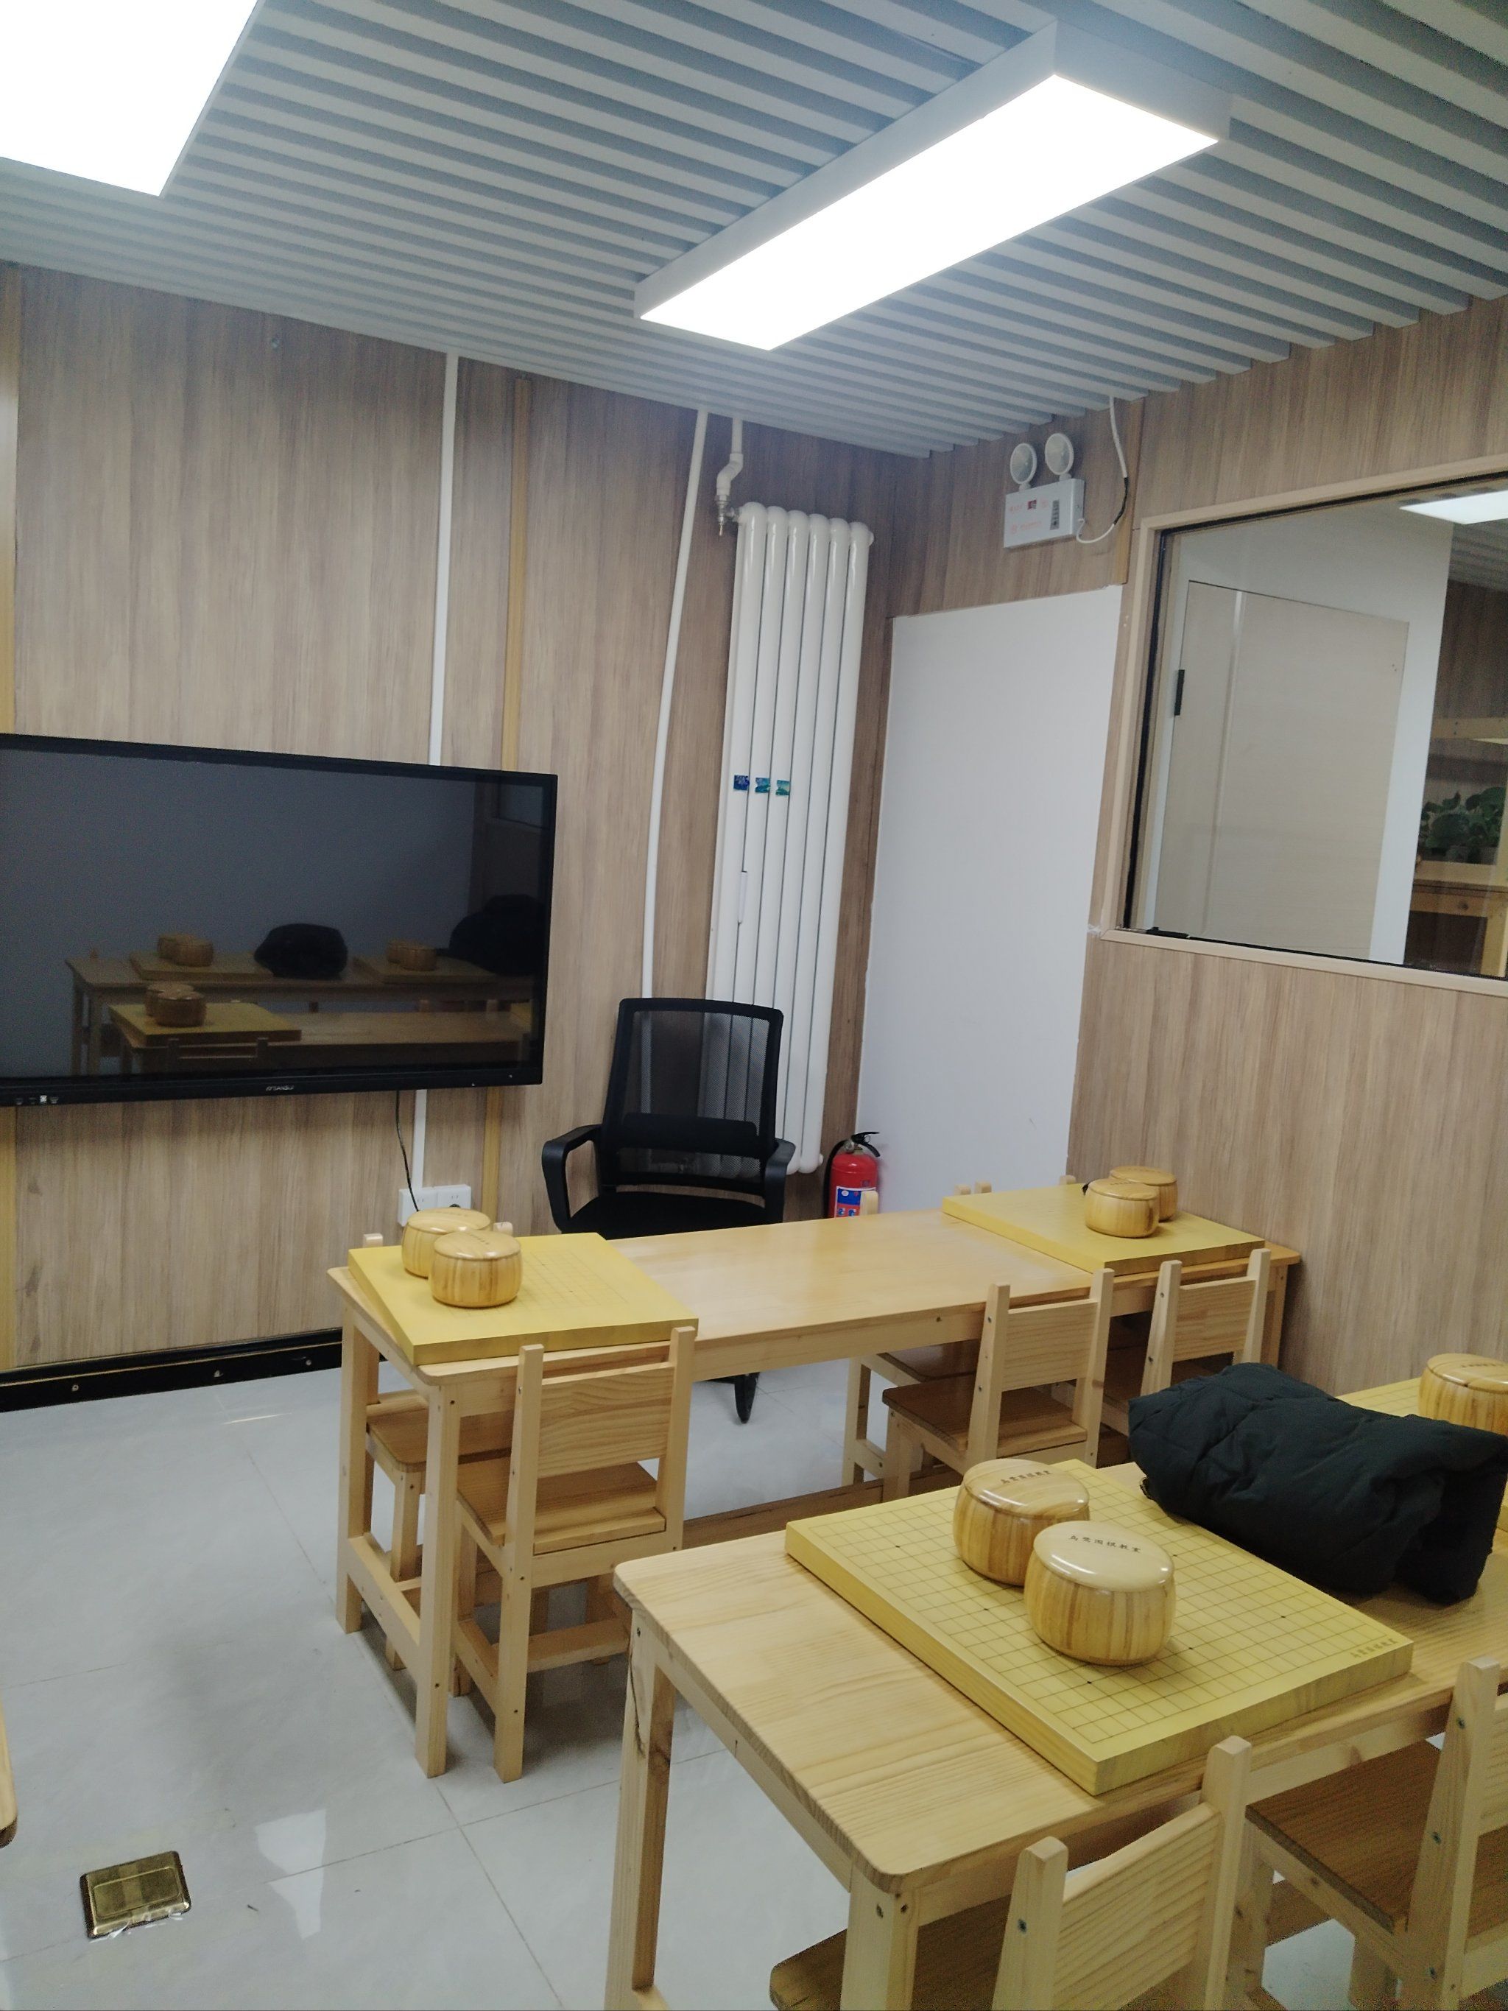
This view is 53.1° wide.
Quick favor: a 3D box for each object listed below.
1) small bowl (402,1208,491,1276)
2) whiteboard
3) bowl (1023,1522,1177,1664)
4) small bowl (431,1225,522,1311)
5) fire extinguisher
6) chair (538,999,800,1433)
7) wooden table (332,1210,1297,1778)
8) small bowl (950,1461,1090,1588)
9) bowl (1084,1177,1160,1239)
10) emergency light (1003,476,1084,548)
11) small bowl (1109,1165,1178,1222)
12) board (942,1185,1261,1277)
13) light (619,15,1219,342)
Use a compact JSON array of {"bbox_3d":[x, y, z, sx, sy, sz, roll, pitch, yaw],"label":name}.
[{"bbox_3d":[-0.504,0.388,2.486,0.143,0.094,0.143,4,7,0],"label":"small bowl"},{"bbox_3d":[0.544,-0.094,3.909,0.025,1.850,0.887,0,8,-30],"label":"whiteboard"},{"bbox_3d":[0.334,0.563,1.455,0.140,0.096,0.140,4,7,0],"label":"bowl"},{"bbox_3d":[-0.431,0.409,2.354,0.143,0.094,0.143,4,7,0],"label":"small bowl"},{"bbox_3d":[0.269,0.616,4.249,0.155,0.530,0.130,4,7,4],"label":"fire extinguisher"},{"bbox_3d":[-0.185,0.487,3.600,0.580,0.935,0.600,5,7,8],"label":"chair"},{"bbox_3d":[0.170,0.772,2.801,1.802,0.611,0.540,-1,8,-31],"label":"wooden table"},{"bbox_3d":[0.284,0.545,1.605,0.143,0.094,0.143,4,7,0],"label":"small bowl"},{"bbox_3d":[0.728,0.399,2.981,0.140,0.096,0.140,4,7,0],"label":"bowl"},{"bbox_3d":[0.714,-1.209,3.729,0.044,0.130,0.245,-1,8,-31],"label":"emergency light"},{"bbox_3d":[0.812,0.391,3.149,0.143,0.094,0.143,4,7,0],"label":"small bowl"},{"bbox_3d":[0.704,0.449,3.075,0.435,0.028,0.470,-1,8,-32],"label":"board"},{"bbox_3d":[0.203,-1.258,2.437,0.300,0.060,1.200,0,8,-30],"label":"light"}]

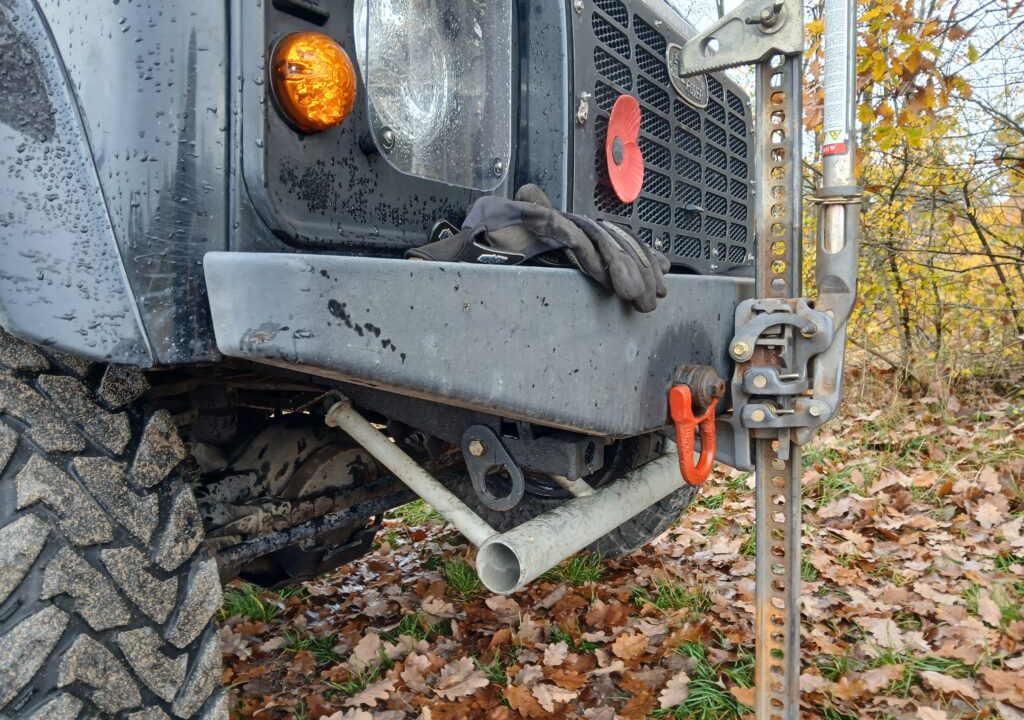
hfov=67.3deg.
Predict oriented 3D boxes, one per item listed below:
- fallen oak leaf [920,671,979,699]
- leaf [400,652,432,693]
[{"bbox_3d":[0.804,0.597,1.414,0.050,0.025,0.105,-3,5,-29],"label":"fallen oak leaf"},{"bbox_3d":[-0.182,0.597,1.469,0.060,0.030,0.110,-2,17,-15],"label":"leaf"}]

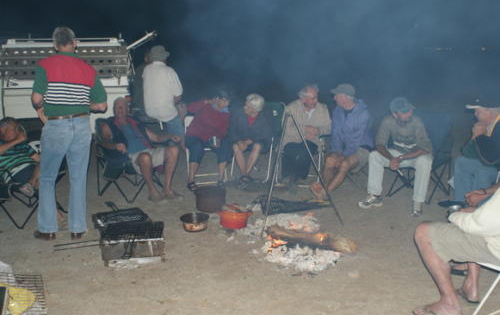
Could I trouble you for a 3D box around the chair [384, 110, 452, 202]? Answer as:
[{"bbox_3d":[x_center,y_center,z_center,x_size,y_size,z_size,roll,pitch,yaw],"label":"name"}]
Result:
[{"bbox_3d":[1.860,-0.021,6.056,0.700,0.900,0.600,10,15,41],"label":"chair"}]

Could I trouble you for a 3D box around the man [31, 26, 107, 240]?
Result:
[{"bbox_3d":[-1.545,-0.197,4.671,0.620,1.770,0.420,-2,11,-10],"label":"man"}]

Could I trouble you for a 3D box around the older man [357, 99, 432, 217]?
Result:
[{"bbox_3d":[1.545,-0.074,5.674,0.620,1.140,0.840,6,13,29],"label":"older man"}]

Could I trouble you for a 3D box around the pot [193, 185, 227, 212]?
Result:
[{"bbox_3d":[-0.400,0.416,5.577,0.310,0.215,0.310,0,11,0],"label":"pot"}]

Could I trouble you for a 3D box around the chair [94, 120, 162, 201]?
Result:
[{"bbox_3d":[-1.360,-0.040,6.170,0.600,0.880,0.770,7,13,31],"label":"chair"}]

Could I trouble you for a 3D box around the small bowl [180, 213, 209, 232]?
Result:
[{"bbox_3d":[-0.490,0.593,4.963,0.245,0.110,0.245,0,11,0],"label":"small bowl"}]

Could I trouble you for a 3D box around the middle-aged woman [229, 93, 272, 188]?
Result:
[{"bbox_3d":[-0.005,-0.274,6.735,0.500,1.120,0.720,3,12,17],"label":"middle-aged woman"}]

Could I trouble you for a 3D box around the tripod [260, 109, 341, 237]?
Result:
[{"bbox_3d":[0.465,0.083,5.017,0.750,1.090,0.730,0,11,0],"label":"tripod"}]

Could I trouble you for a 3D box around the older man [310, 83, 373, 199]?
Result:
[{"bbox_3d":[1.070,-0.215,6.243,0.540,1.210,0.820,8,14,37],"label":"older man"}]

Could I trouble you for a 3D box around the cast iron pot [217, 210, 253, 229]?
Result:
[{"bbox_3d":[-0.148,0.552,5.074,0.335,0.145,0.265,0,11,0],"label":"cast iron pot"}]

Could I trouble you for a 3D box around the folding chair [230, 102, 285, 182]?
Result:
[{"bbox_3d":[0.100,-0.196,6.909,0.600,0.920,0.620,3,11,14],"label":"folding chair"}]

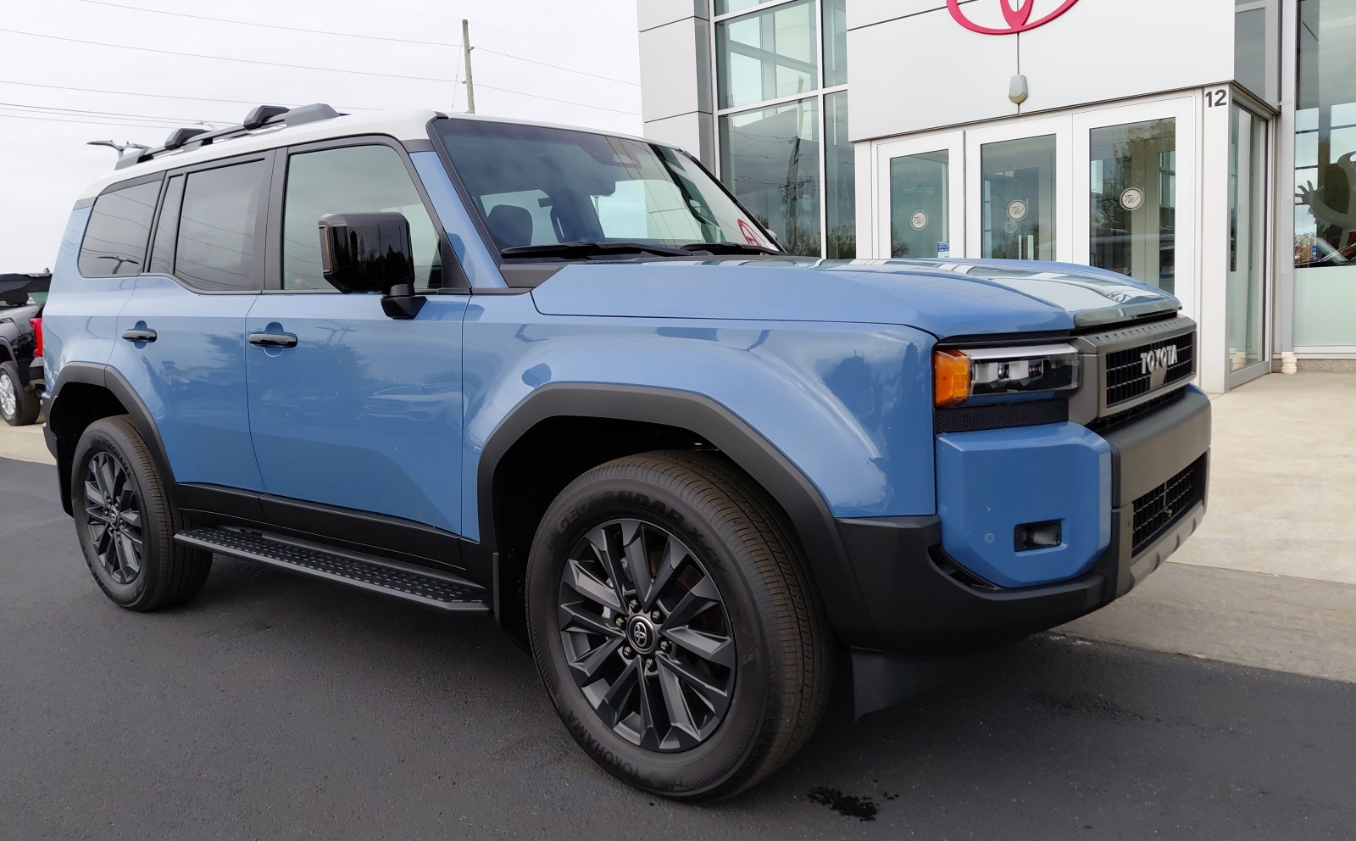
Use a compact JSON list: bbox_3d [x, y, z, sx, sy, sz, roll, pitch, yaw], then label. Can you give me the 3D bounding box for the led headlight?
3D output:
[{"bbox_3d":[0.658,-0.090,1.935,0.150,0.108,0.400,4,8,37],"label":"led headlight"}]

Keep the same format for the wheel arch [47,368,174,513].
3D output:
[{"bbox_3d":[-2.268,0.036,3.953,1.160,0.560,0.100,4,8,37],"label":"wheel arch"}]

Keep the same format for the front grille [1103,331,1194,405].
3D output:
[{"bbox_3d":[1.174,-0.136,2.450,0.060,0.135,0.950,4,8,37],"label":"front grille"}]

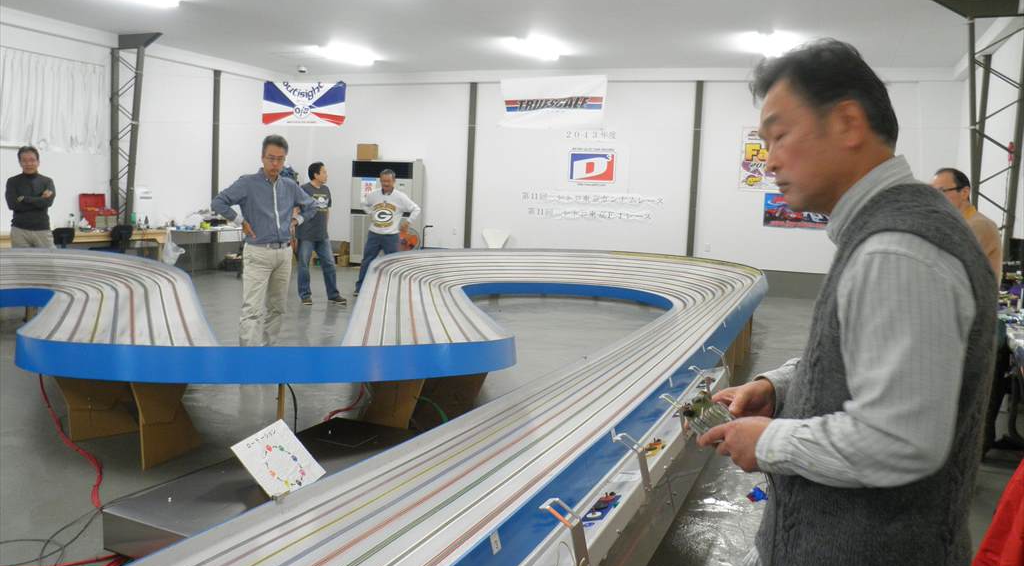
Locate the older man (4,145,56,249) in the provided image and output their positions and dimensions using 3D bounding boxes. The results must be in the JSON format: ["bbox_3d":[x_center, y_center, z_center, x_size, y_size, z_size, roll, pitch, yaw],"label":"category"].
[{"bbox_3d":[-4.476,-0.474,7.700,0.520,1.670,0.380,-1,7,-27],"label":"older man"}]

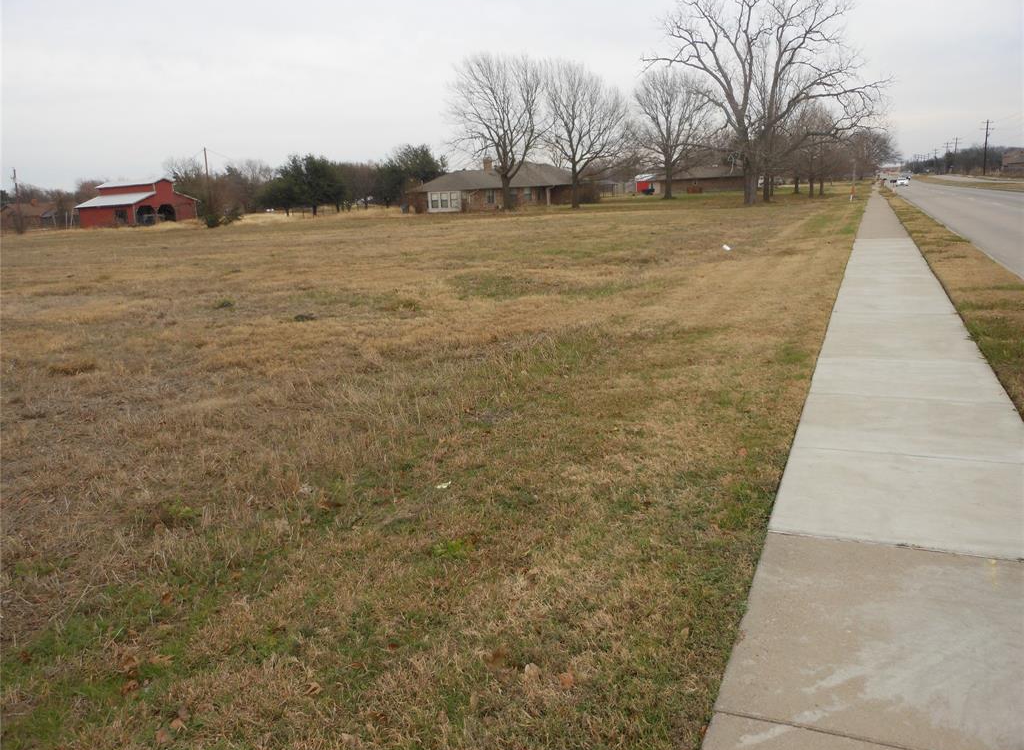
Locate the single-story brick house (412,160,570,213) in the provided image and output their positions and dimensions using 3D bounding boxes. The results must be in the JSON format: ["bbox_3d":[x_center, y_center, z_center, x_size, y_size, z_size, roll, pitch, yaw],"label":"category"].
[{"bbox_3d":[-2.638,-23.653,104.320,18.609,5.669,11.440,-7,13,-18],"label":"single-story brick house"}]

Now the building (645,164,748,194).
[{"bbox_3d":[33.193,-35.613,150.313,15.386,4.475,9.360,-7,13,-17],"label":"building"}]

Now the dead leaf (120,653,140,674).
[{"bbox_3d":[-1.419,1.073,3.081,0.070,0.045,0.070,-3,12,0],"label":"dead leaf"}]

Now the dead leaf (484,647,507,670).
[{"bbox_3d":[-0.063,1.019,2.979,0.080,0.050,0.080,-3,12,0],"label":"dead leaf"}]

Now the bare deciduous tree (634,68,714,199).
[{"bbox_3d":[20.821,-30.681,106.743,9.417,16.078,9.417,-3,12,0],"label":"bare deciduous tree"}]

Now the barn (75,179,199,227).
[{"bbox_3d":[-54.140,-25.052,119.989,11.518,6.512,11.518,2,13,23],"label":"barn"}]

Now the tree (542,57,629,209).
[{"bbox_3d":[7.651,-24.440,85.236,8.524,14.310,8.524,-3,12,0],"label":"tree"}]

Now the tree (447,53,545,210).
[{"bbox_3d":[-1.740,-27.150,94.148,10.831,16.489,10.831,-3,12,0],"label":"tree"}]

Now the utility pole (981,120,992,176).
[{"bbox_3d":[102.496,-49.091,178.966,2.500,11.444,0.400,2,13,23],"label":"utility pole"}]

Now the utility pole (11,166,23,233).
[{"bbox_3d":[-70.713,-24.881,118.240,0.400,9.025,0.800,2,13,23],"label":"utility pole"}]

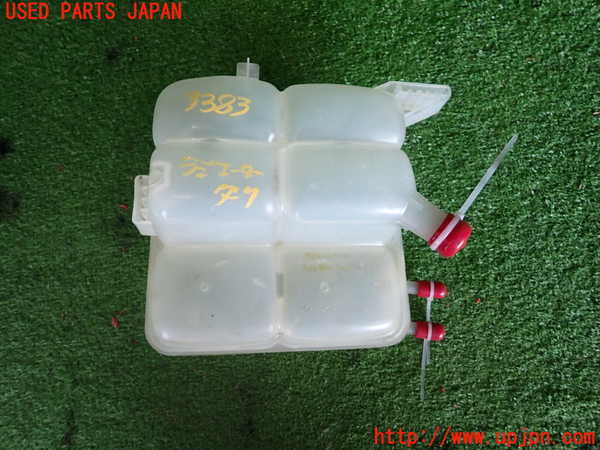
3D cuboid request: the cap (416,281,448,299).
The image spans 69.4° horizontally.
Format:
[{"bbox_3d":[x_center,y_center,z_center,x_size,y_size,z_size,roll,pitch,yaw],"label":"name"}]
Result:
[{"bbox_3d":[0.116,0.057,0.380,0.028,0.015,0.015,5,65,3],"label":"cap"}]

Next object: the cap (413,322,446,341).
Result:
[{"bbox_3d":[0.111,0.091,0.372,0.027,0.015,0.015,5,65,3],"label":"cap"}]

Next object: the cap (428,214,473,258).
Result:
[{"bbox_3d":[0.135,0.010,0.390,0.036,0.036,0.027,-42,74,-17],"label":"cap"}]

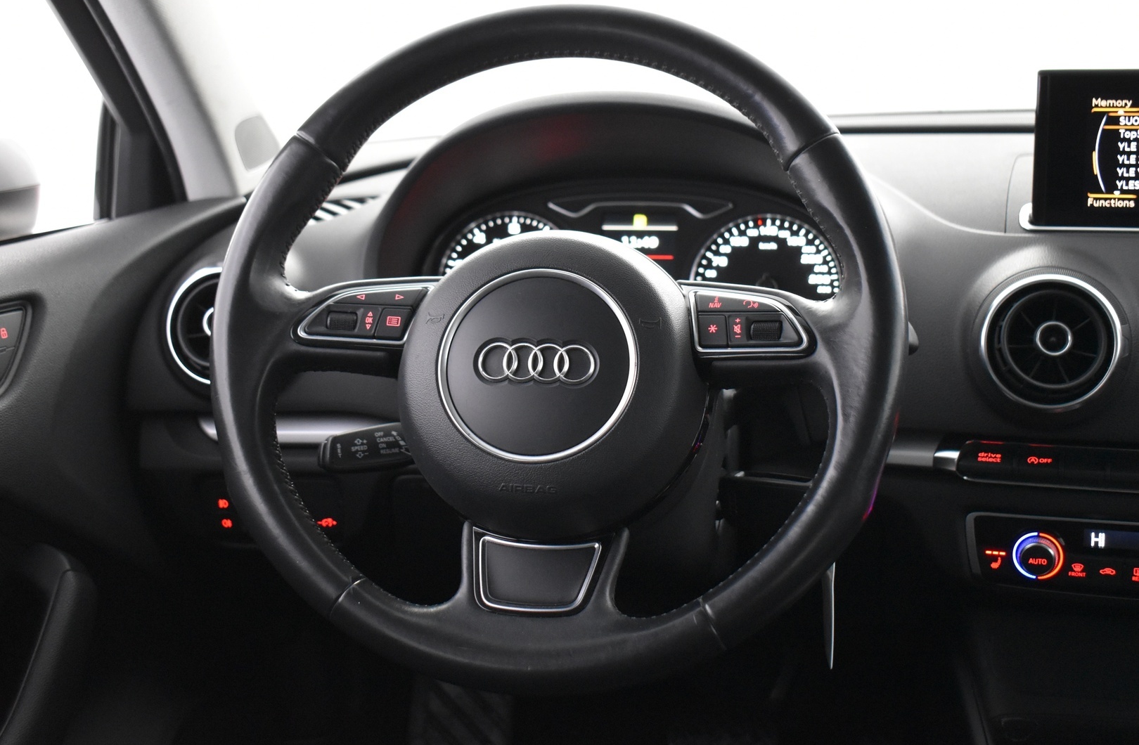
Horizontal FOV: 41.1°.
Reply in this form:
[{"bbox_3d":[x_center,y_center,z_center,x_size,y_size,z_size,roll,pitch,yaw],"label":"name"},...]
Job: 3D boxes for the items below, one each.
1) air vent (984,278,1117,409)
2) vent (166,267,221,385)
[{"bbox_3d":[0.305,-0.020,0.966,0.084,0.084,0.030,3,1,16],"label":"air vent"},{"bbox_3d":[-0.247,-0.033,1.092,0.084,0.084,0.030,2,1,14],"label":"vent"}]

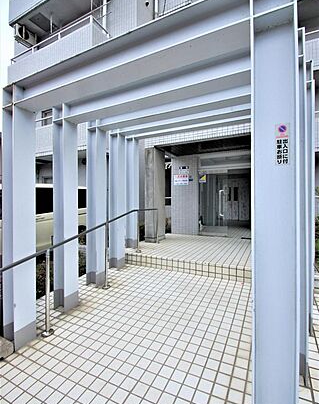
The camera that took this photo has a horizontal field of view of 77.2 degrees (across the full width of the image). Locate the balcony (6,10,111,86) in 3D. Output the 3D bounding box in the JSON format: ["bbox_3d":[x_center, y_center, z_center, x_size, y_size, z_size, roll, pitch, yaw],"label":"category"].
[{"bbox_3d":[-3.880,-5.180,7.640,4.500,1.180,1.000,0,0,26],"label":"balcony"}]

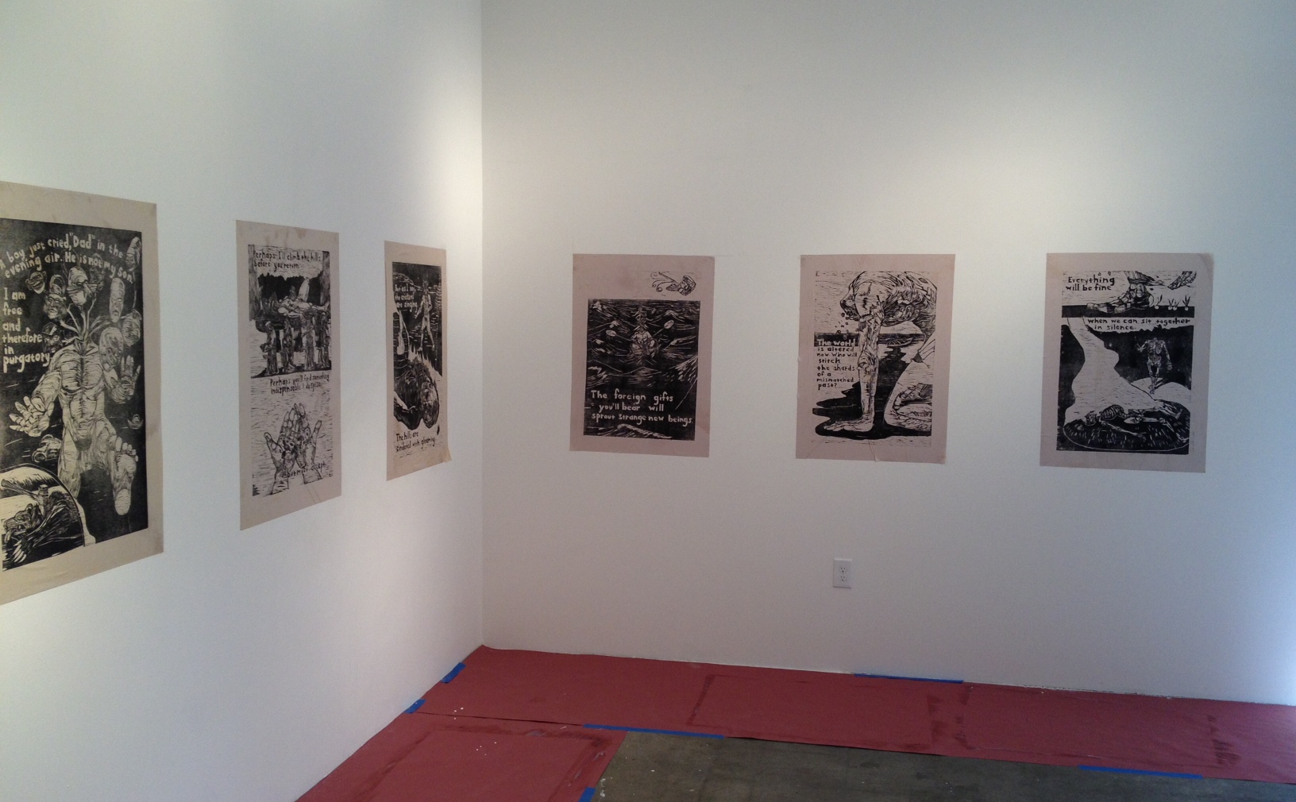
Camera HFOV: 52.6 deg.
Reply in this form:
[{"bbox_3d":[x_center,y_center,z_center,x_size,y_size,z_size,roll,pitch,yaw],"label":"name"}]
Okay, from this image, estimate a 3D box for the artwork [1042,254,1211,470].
[{"bbox_3d":[1.967,-0.158,5.397,0.644,0.890,0.010,1,4,12],"label":"artwork"}]

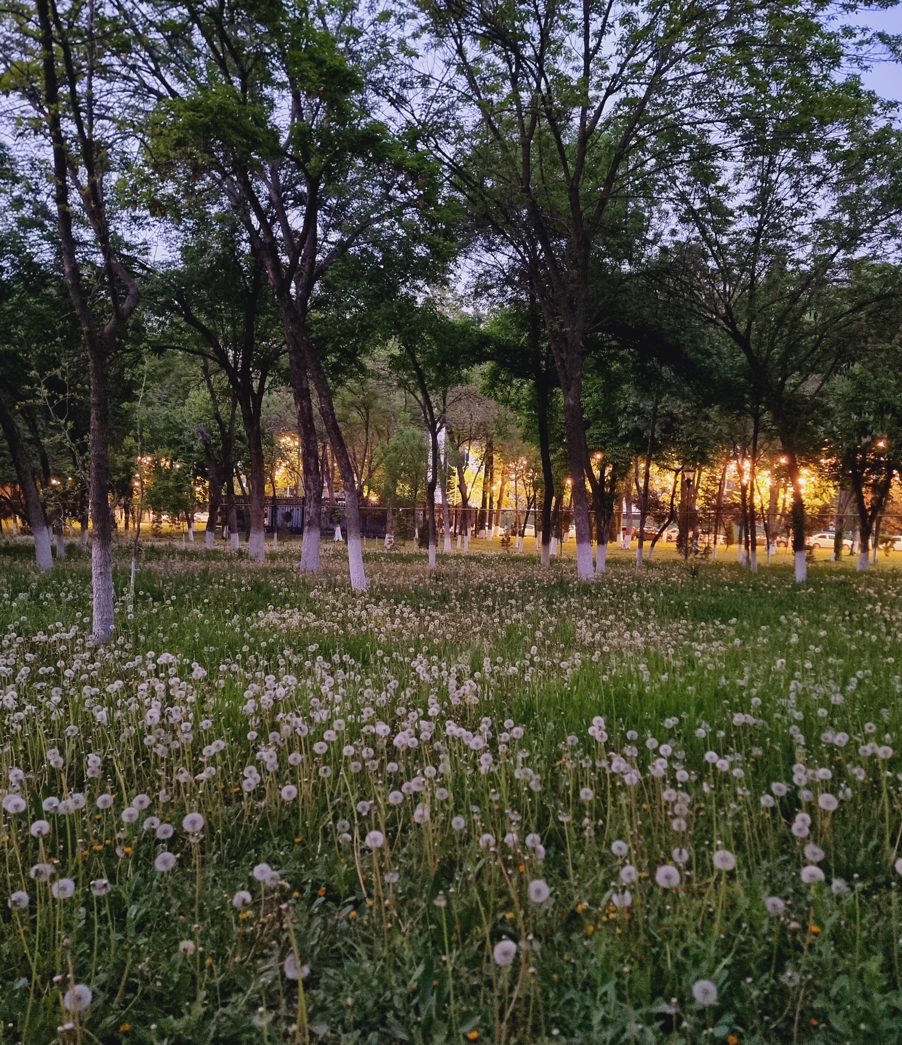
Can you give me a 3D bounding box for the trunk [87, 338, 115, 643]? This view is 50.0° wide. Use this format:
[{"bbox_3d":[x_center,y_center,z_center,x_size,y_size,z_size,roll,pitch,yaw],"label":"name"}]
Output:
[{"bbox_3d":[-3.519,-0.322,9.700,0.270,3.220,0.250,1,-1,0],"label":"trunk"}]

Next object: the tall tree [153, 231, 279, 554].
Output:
[{"bbox_3d":[-7.901,-4.295,33.000,4.600,11.340,4.200,1,-1,0],"label":"tall tree"}]

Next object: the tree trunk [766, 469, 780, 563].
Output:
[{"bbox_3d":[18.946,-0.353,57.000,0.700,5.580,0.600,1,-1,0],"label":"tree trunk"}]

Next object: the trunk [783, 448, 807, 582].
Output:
[{"bbox_3d":[9.557,-0.196,26.800,0.580,3.780,0.450,1,-1,0],"label":"trunk"}]

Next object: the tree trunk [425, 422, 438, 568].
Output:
[{"bbox_3d":[-0.651,-0.948,33.000,0.380,5.030,0.330,1,-1,0],"label":"tree trunk"}]

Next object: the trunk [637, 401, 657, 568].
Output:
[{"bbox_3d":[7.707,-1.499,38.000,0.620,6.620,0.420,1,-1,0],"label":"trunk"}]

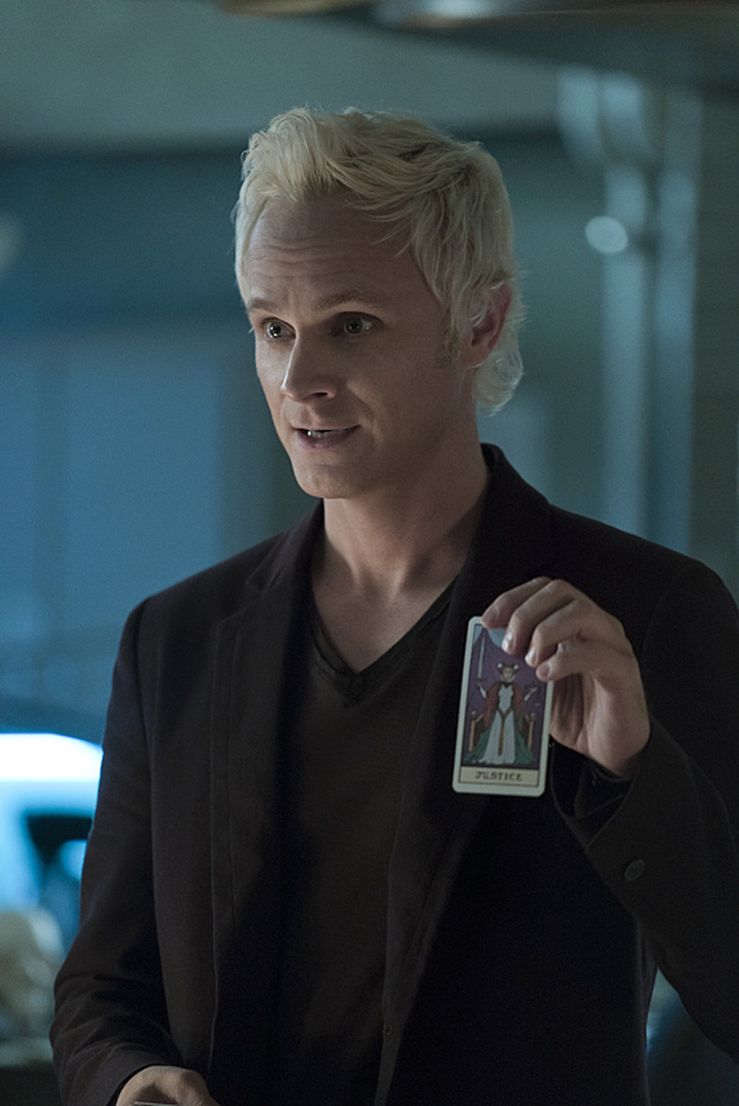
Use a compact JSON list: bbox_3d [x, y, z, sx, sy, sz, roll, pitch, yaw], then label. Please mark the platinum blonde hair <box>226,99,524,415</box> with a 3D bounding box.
[{"bbox_3d":[0.006,-0.204,4.280,0.185,0.213,0.220,0,5,35],"label":"platinum blonde hair"}]

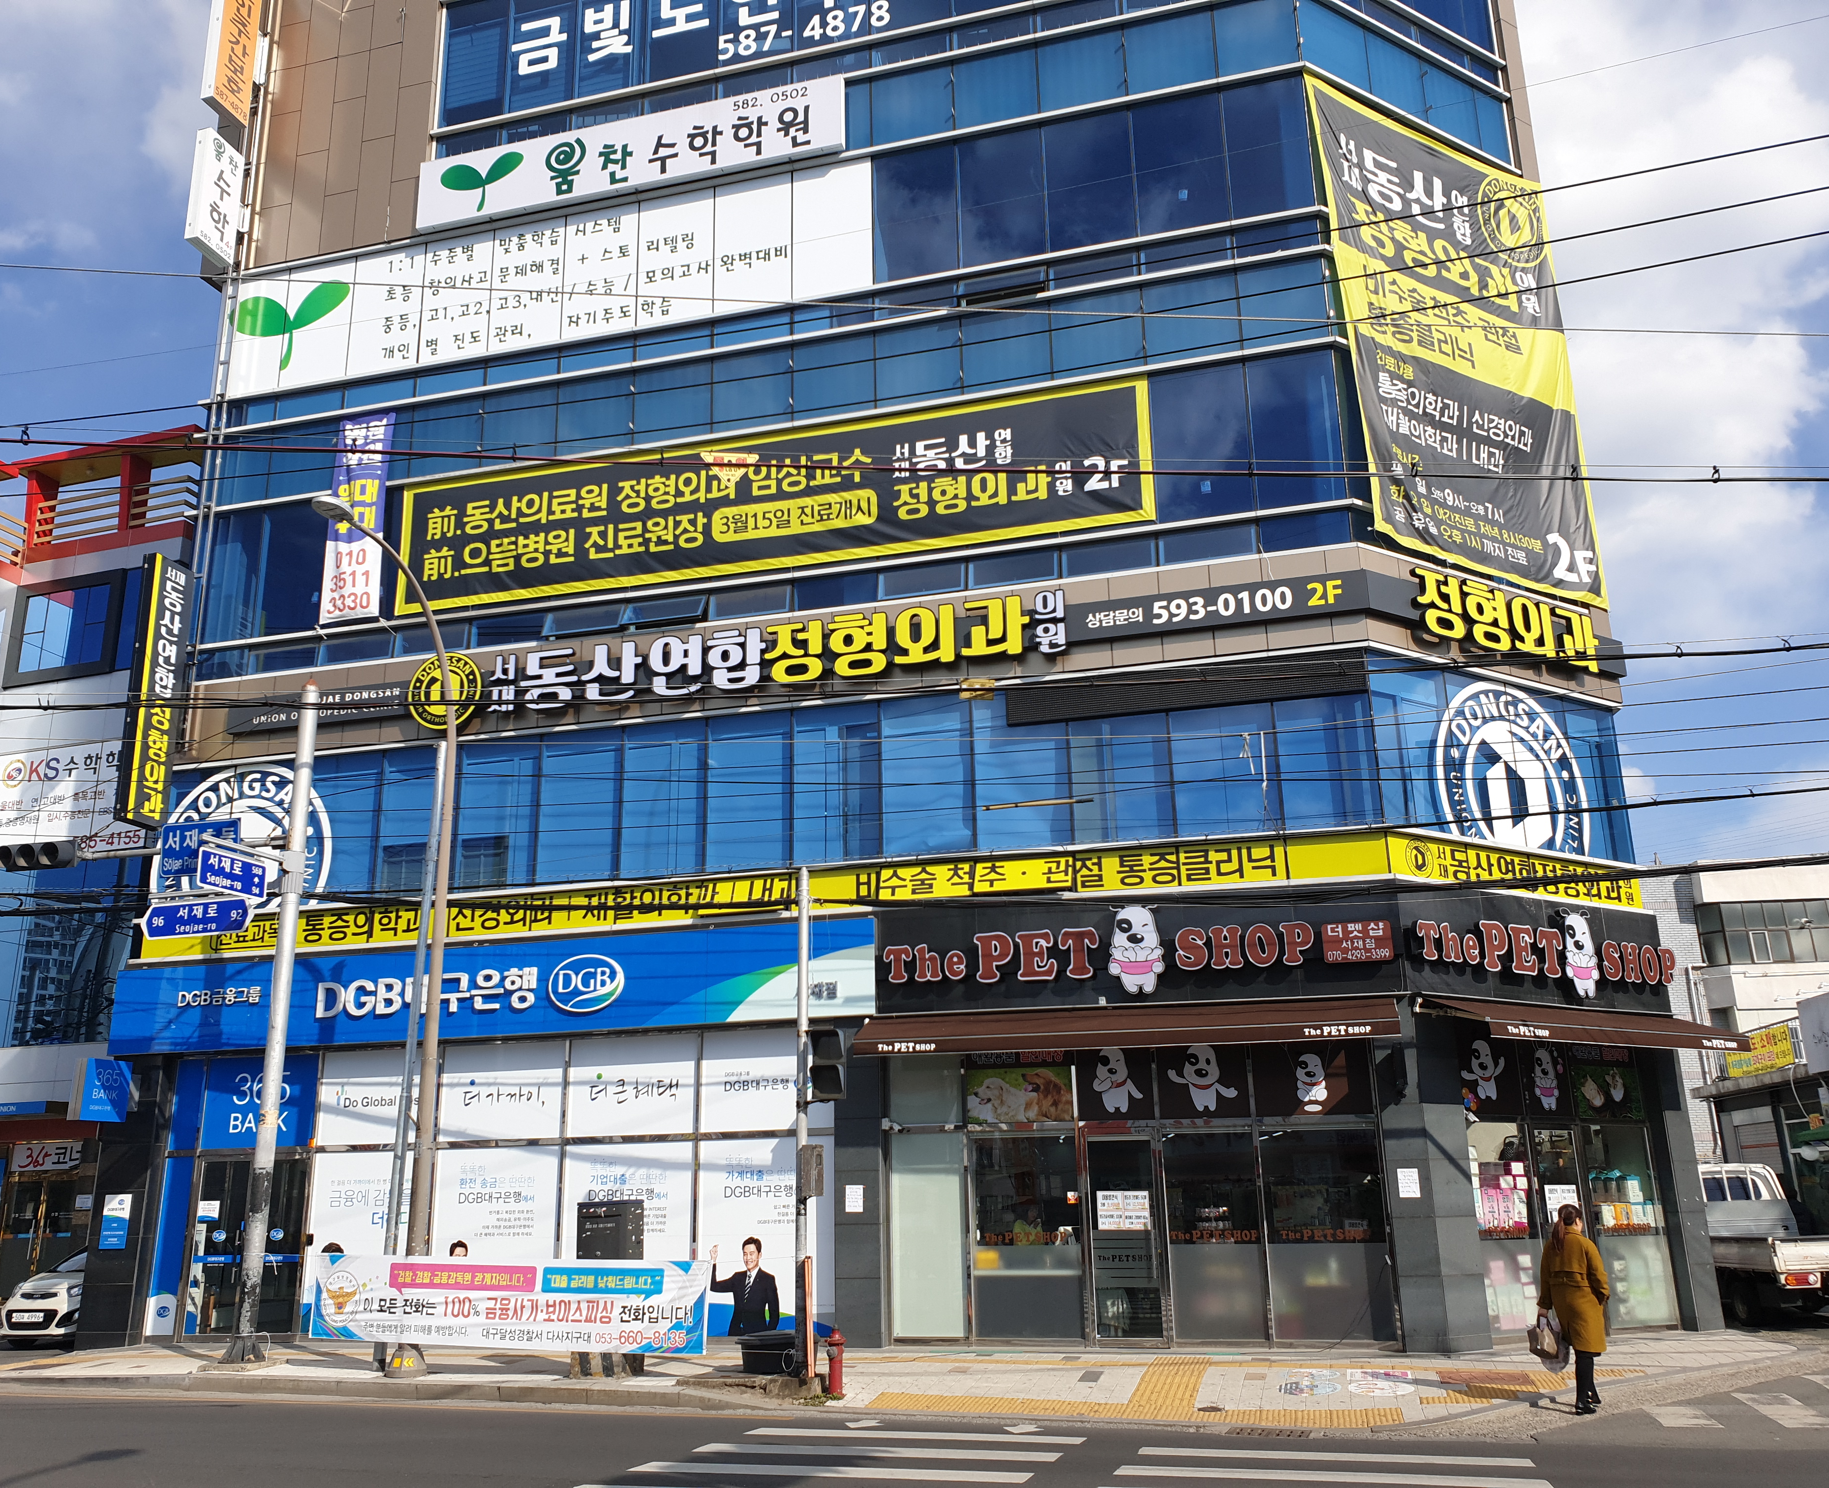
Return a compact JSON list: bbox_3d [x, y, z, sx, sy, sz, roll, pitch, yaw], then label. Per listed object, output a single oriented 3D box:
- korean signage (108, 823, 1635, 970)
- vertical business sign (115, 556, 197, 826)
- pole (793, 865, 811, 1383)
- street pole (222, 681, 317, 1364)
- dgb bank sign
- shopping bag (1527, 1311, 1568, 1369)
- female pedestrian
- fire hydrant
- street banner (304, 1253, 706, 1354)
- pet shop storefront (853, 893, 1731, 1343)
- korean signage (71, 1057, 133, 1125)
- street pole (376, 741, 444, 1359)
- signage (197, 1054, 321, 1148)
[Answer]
[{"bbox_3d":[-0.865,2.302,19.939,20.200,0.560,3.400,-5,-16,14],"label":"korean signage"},{"bbox_3d":[-11.160,-0.765,21.938,0.217,4.041,0.771,-5,-16,14],"label":"vertical business sign"},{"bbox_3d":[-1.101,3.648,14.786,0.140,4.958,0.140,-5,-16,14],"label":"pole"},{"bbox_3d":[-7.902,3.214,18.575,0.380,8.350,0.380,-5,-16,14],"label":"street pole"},{"bbox_3d":[-5.756,3.225,19.380,11.000,1.160,0.200,-5,-16,14],"label":"dgb bank sign"},{"bbox_3d":[5.474,5.146,12.866,0.320,0.480,0.200,-3,-16,5],"label":"shopping bag"},{"bbox_3d":[5.692,4.850,12.846,0.400,1.663,0.520,13,-21,-40],"label":"female pedestrian"},{"bbox_3d":[-0.742,5.872,14.172,0.180,0.617,0.200,-10,-18,29],"label":"fire hydrant"},{"bbox_3d":[-4.569,6.126,16.369,5.100,0.900,0.050,-7,-17,18],"label":"street banner"},{"bbox_3d":[4.532,4.379,17.509,9.800,4.850,4.000,-5,-16,14],"label":"pet shop storefront"},{"bbox_3d":[-10.756,4.589,19.763,0.220,0.800,0.790,-5,-16,14],"label":"korean signage"},{"bbox_3d":[-5.615,3.291,16.695,0.150,6.935,0.150,-4,-16,15],"label":"street pole"},{"bbox_3d":[-8.976,4.905,20.384,1.800,1.240,0.080,-5,-16,14],"label":"signage"}]

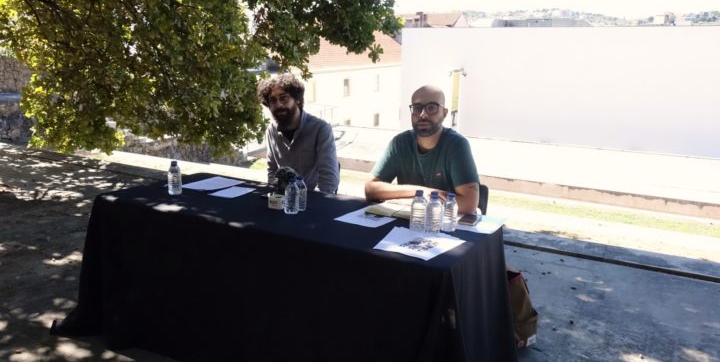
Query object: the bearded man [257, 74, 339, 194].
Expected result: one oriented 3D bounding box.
[{"bbox_3d":[-0.415,0.097,3.103,0.540,1.360,0.750,8,13,30],"label":"bearded man"}]

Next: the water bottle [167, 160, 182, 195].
[{"bbox_3d":[-0.941,-0.015,2.845,0.066,0.170,0.066,1,12,0],"label":"water bottle"}]

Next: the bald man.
[{"bbox_3d":[0.260,0.220,2.653,0.600,1.320,0.750,7,13,26],"label":"bald man"}]

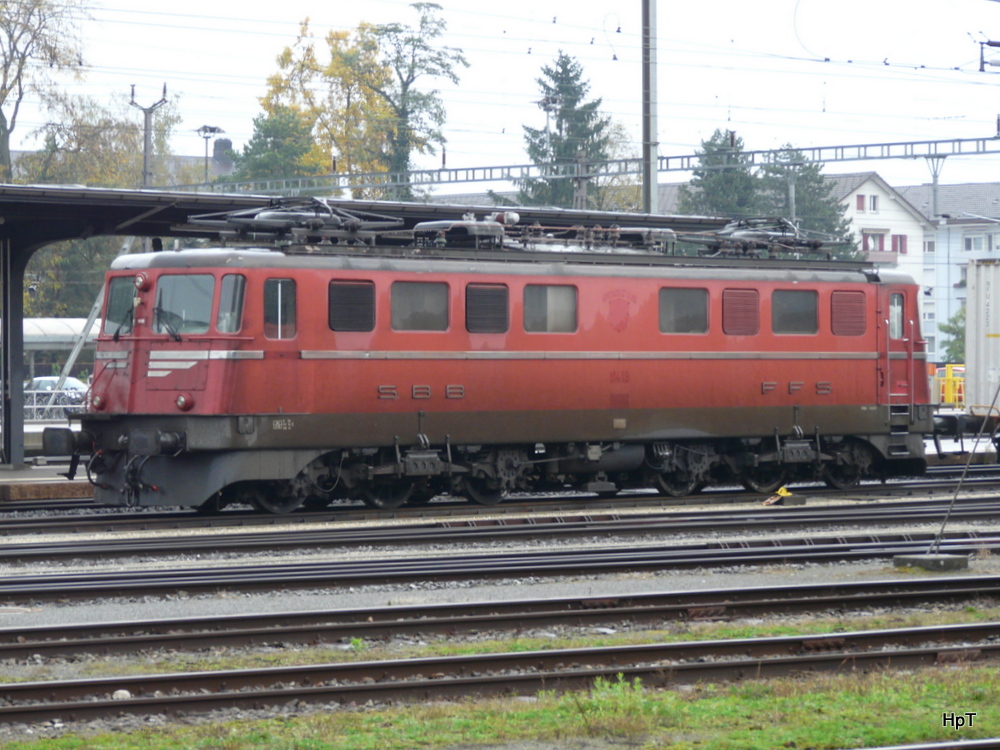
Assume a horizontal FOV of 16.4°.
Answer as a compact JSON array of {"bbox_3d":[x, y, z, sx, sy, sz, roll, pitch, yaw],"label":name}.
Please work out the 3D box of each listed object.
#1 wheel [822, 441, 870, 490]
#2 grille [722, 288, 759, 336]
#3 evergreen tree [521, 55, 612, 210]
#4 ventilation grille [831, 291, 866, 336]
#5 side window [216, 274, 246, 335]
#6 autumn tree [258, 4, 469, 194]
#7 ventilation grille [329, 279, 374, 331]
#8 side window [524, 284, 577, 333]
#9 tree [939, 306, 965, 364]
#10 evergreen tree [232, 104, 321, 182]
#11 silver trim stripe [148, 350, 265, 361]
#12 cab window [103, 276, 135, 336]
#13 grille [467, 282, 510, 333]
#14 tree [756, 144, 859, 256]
[{"bbox_3d":[5.885,1.328,59.126,0.150,1.220,1.240,0,0,44],"label":"wheel"},{"bbox_3d":[3.905,-1.023,56.355,0.060,0.764,0.929,0,0,44],"label":"grille"},{"bbox_3d":[3.126,-6.715,168.000,5.300,17.829,5.300,0,0,0],"label":"evergreen tree"},{"bbox_3d":[5.856,-1.032,58.346,0.060,0.764,0.929,0,0,44],"label":"ventilation grille"},{"bbox_3d":[-3.773,-0.994,48.835,0.430,0.840,0.060,0,-7,-10],"label":"side window"},{"bbox_3d":[-6.254,-7.473,160.000,9.400,19.346,8.600,0,0,0],"label":"autumn tree"},{"bbox_3d":[-2.151,-0.997,50.176,0.060,0.764,0.929,0,0,44],"label":"ventilation grille"},{"bbox_3d":[0.771,-1.009,53.157,0.060,0.764,1.214,0,0,44],"label":"side window"},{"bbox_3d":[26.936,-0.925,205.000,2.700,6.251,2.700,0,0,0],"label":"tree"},{"bbox_3d":[-9.348,-4.836,145.000,5.200,12.873,5.200,0,0,0],"label":"evergreen tree"},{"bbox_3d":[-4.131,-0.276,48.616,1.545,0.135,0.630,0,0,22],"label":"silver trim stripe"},{"bbox_3d":[-5.467,-0.985,49.893,0.060,0.850,0.900,8,-5,-33],"label":"cab window"},{"bbox_3d":[-0.200,-1.005,52.167,0.060,0.764,0.929,0,0,44],"label":"grille"},{"bbox_3d":[17.798,-5.549,200.000,6.400,15.498,6.400,0,0,0],"label":"tree"}]

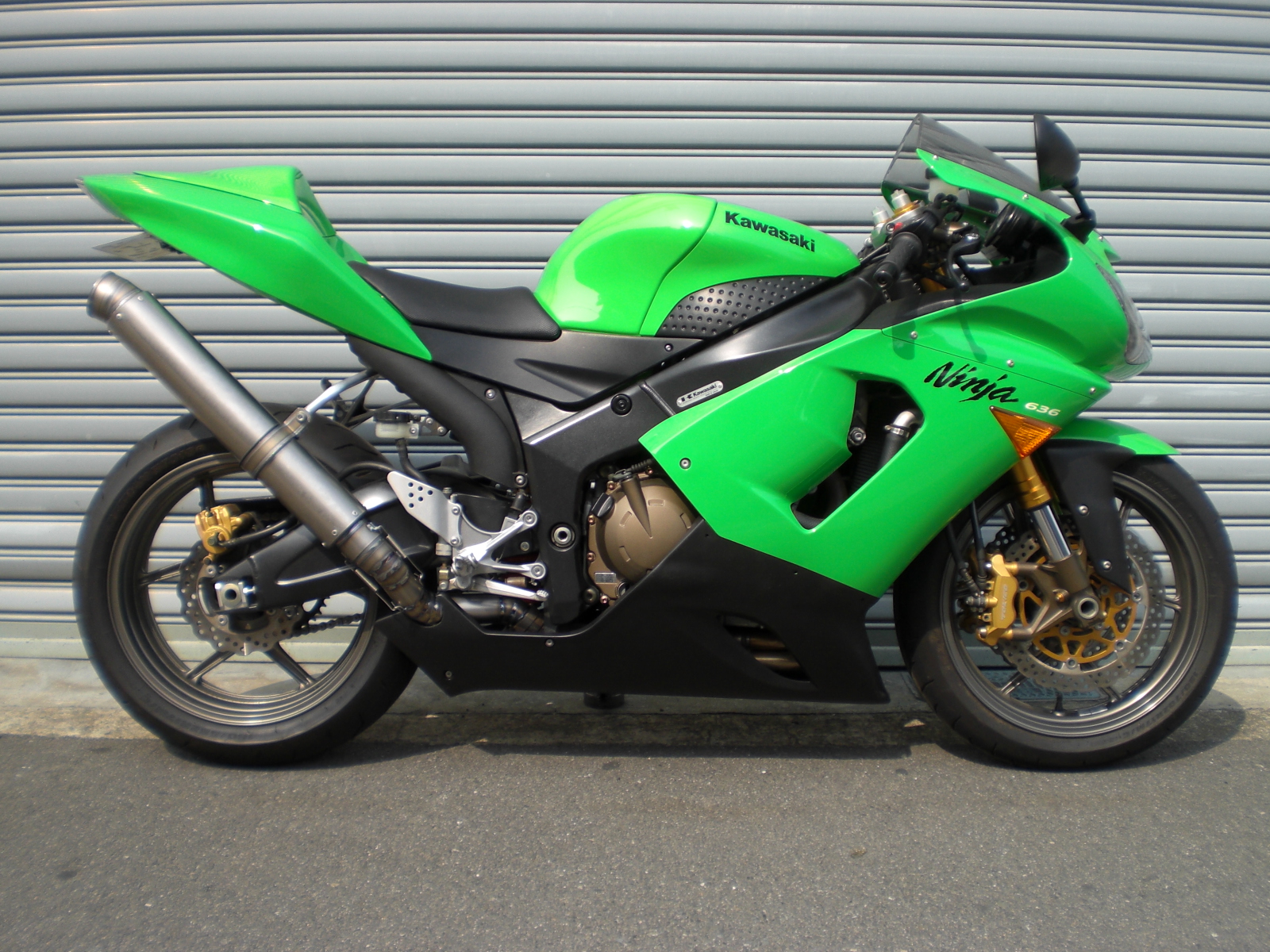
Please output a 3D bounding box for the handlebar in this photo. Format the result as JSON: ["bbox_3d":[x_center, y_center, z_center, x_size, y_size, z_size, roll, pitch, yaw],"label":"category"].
[{"bbox_3d":[0.399,-0.327,2.110,0.048,0.048,0.150,1,28,26],"label":"handlebar"}]

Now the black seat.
[{"bbox_3d":[-0.293,-0.286,2.335,0.360,0.140,0.270,0,3,1],"label":"black seat"}]

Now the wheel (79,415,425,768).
[{"bbox_3d":[-0.655,0.188,2.375,0.630,0.630,0.180,0,3,1],"label":"wheel"}]

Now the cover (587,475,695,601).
[{"bbox_3d":[0.021,0.098,2.210,0.200,0.195,0.075,0,2,0],"label":"cover"}]

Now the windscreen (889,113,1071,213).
[{"bbox_3d":[0.597,-0.527,2.355,0.285,0.170,0.310,0,2,0],"label":"windscreen"}]

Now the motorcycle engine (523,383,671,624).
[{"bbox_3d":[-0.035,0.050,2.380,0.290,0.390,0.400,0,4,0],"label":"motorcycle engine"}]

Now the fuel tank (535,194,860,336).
[{"bbox_3d":[0.104,-0.345,2.335,0.530,0.270,0.340,0,3,1],"label":"fuel tank"}]

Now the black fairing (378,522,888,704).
[{"bbox_3d":[0.000,0.216,2.335,0.820,0.290,0.360,0,3,1],"label":"black fairing"}]

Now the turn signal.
[{"bbox_3d":[0.610,-0.068,2.170,0.105,0.080,0.050,-1,3,-25],"label":"turn signal"}]

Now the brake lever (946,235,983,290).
[{"bbox_3d":[0.505,-0.330,2.140,0.055,0.040,0.160,1,35,21],"label":"brake lever"}]

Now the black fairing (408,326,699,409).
[{"bbox_3d":[-0.127,-0.174,2.225,0.460,0.135,0.080,0,3,1],"label":"black fairing"}]

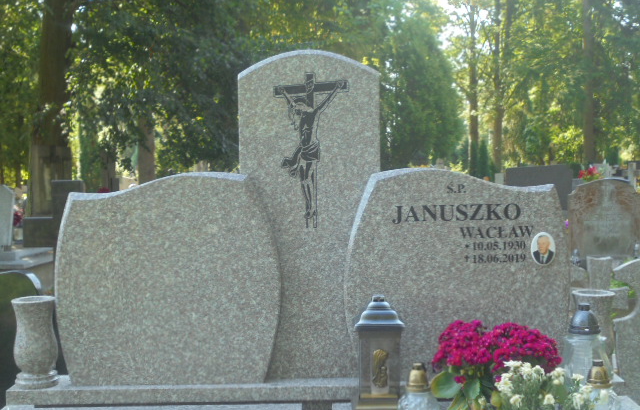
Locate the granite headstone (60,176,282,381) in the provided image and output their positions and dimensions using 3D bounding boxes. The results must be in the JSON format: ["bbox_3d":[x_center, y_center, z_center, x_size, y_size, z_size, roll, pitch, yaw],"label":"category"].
[{"bbox_3d":[-0.533,0.262,3.219,0.795,0.743,0.070,-1,3,0],"label":"granite headstone"}]

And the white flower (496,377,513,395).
[{"bbox_3d":[0.548,0.539,2.690,0.048,0.048,0.048,-1,3,0],"label":"white flower"}]

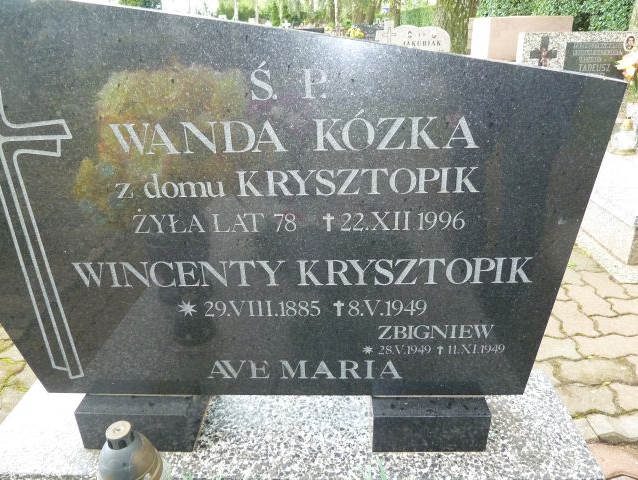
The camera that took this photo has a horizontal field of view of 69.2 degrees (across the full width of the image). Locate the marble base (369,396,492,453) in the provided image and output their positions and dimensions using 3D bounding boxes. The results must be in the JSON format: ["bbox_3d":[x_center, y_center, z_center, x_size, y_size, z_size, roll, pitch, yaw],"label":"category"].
[{"bbox_3d":[0.208,0.323,0.913,0.210,0.089,0.154,0,29,3],"label":"marble base"}]

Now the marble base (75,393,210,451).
[{"bbox_3d":[-0.344,0.328,0.934,0.210,0.089,0.154,0,29,3],"label":"marble base"}]

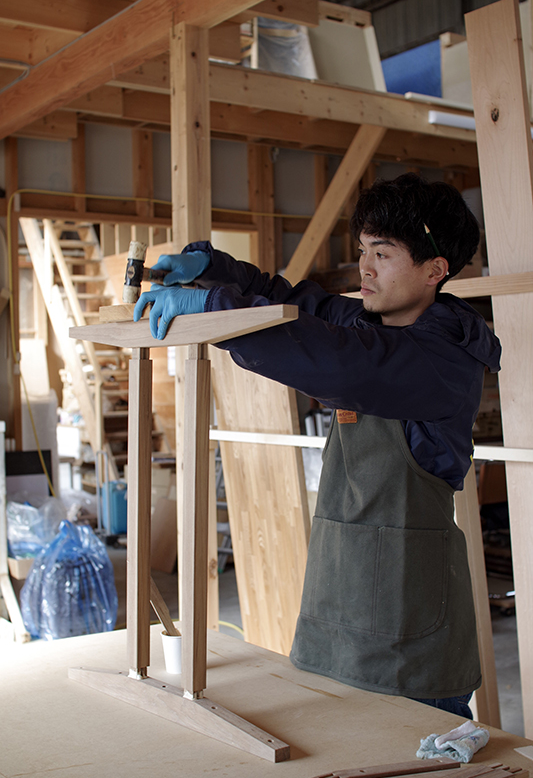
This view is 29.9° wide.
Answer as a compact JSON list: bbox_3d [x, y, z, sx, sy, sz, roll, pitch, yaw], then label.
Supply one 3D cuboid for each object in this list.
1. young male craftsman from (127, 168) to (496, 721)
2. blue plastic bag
[{"bbox_3d":[0.107,0.430,1.920,0.740,1.710,0.520,-1,0,-33],"label":"young male craftsman"},{"bbox_3d":[-1.020,0.985,5.180,0.500,0.610,0.470,-1,0,-17],"label":"blue plastic bag"}]

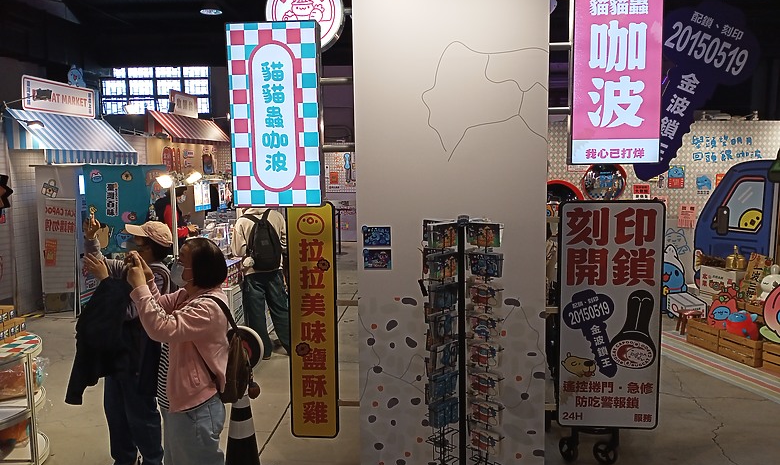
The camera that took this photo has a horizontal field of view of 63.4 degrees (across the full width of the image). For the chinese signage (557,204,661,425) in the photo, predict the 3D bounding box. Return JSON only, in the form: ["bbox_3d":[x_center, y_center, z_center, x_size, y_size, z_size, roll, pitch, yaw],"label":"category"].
[{"bbox_3d":[1.161,0.441,3.351,0.514,1.208,0.080,0,6,4],"label":"chinese signage"}]

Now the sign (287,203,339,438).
[{"bbox_3d":[-0.424,0.502,3.559,0.265,1.334,0.080,0,6,4],"label":"sign"}]

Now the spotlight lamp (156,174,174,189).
[{"bbox_3d":[-2.171,-0.493,6.100,0.160,0.120,0.110,2,21,21],"label":"spotlight lamp"}]

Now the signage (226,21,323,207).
[{"bbox_3d":[-0.597,-0.612,3.331,0.462,0.945,0.120,0,6,4],"label":"signage"}]

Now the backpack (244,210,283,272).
[{"bbox_3d":[-1.187,0.085,5.920,0.330,0.550,0.210,-1,6,0],"label":"backpack"}]

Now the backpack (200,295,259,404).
[{"bbox_3d":[-0.695,0.519,2.800,0.220,0.440,0.270,-1,6,-6],"label":"backpack"}]

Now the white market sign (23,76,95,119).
[{"bbox_3d":[-4.270,-1.748,8.200,0.060,0.400,1.480,0,6,4],"label":"white market sign"}]

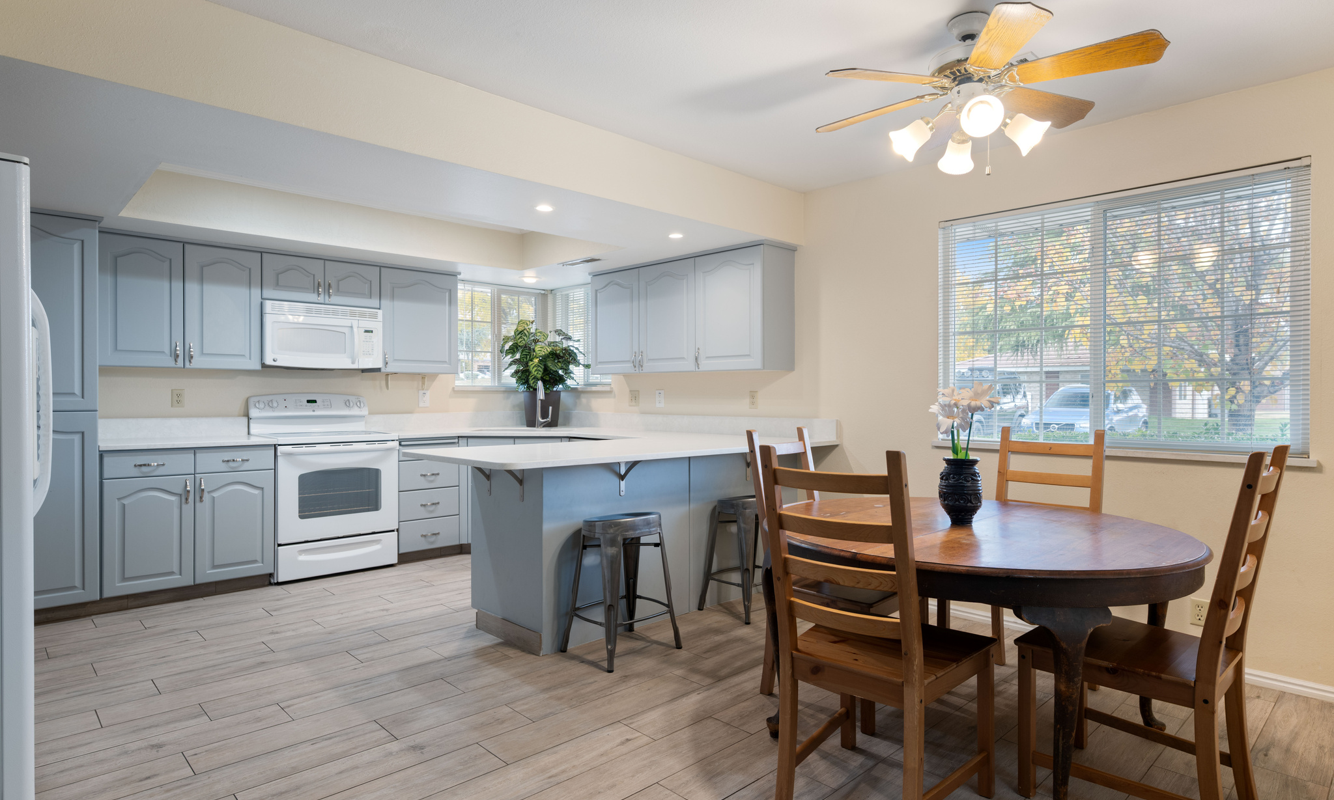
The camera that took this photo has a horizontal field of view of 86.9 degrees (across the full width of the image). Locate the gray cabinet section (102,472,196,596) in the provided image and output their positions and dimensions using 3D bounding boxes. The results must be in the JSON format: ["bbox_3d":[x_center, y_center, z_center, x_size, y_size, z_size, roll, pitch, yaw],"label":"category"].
[{"bbox_3d":[-3.066,0.751,4.121,0.419,0.632,0.560,0,-1,-43],"label":"gray cabinet section"}]

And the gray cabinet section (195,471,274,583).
[{"bbox_3d":[-2.763,0.754,4.408,0.416,0.632,0.560,0,-1,-43],"label":"gray cabinet section"}]

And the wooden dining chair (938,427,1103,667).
[{"bbox_3d":[1.466,0.656,2.859,0.555,1.050,0.495,0,1,-43],"label":"wooden dining chair"}]

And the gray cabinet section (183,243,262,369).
[{"bbox_3d":[-2.902,-0.574,4.549,0.423,0.763,0.325,0,-1,-43],"label":"gray cabinet section"}]

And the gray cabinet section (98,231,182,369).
[{"bbox_3d":[-3.203,-0.575,4.265,0.405,0.763,0.325,0,-1,-43],"label":"gray cabinet section"}]

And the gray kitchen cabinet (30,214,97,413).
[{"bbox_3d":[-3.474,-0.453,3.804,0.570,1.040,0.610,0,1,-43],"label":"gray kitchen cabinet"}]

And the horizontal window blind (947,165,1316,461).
[{"bbox_3d":[2.045,-0.377,3.368,0.060,1.205,1.530,0,1,-43],"label":"horizontal window blind"}]

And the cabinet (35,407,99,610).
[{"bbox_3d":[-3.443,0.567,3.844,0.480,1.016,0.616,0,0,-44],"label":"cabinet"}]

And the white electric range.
[{"bbox_3d":[-2.346,0.560,4.846,0.758,1.195,0.670,0,0,-44],"label":"white electric range"}]

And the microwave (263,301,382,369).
[{"bbox_3d":[-2.443,-0.431,4.936,0.762,0.425,0.390,0,1,-43],"label":"microwave"}]

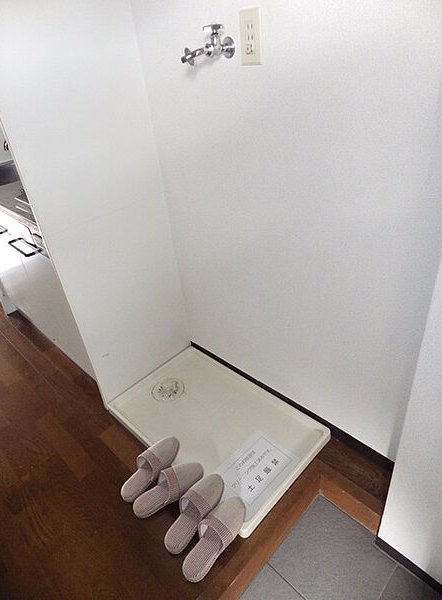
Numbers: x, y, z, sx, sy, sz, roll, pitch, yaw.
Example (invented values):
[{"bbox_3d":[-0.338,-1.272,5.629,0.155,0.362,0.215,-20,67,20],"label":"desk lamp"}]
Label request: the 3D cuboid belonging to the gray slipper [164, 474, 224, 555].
[{"bbox_3d":[-0.092,0.690,1.249,0.096,0.078,0.270,22,58,35],"label":"gray slipper"}]

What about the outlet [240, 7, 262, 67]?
[{"bbox_3d":[0.079,-0.667,0.971,0.070,0.120,0.009,25,44,38],"label":"outlet"}]

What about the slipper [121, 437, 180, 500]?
[{"bbox_3d":[-0.267,0.610,1.400,0.096,0.078,0.270,26,61,39],"label":"slipper"}]

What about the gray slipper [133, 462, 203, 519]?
[{"bbox_3d":[-0.192,0.653,1.327,0.270,0.078,0.096,-29,38,-8],"label":"gray slipper"}]

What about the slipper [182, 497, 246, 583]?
[{"bbox_3d":[-0.025,0.730,1.181,0.096,0.078,0.270,23,58,37],"label":"slipper"}]

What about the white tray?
[{"bbox_3d":[-0.035,0.510,1.601,0.818,0.050,0.511,25,44,38],"label":"white tray"}]

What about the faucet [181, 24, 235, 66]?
[{"bbox_3d":[-0.037,-0.662,0.991,0.076,0.084,0.152,25,44,38],"label":"faucet"}]

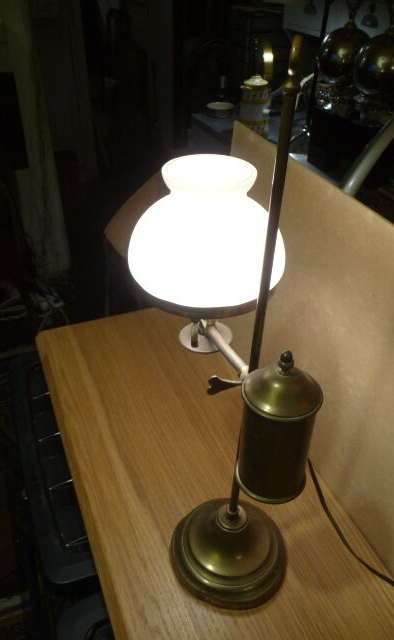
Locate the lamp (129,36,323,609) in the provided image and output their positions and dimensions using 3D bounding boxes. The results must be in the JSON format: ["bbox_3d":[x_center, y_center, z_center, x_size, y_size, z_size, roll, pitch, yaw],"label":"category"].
[{"bbox_3d":[0.032,0.036,0.566,0.168,0.631,0.293,-13,41,-19],"label":"lamp"}]

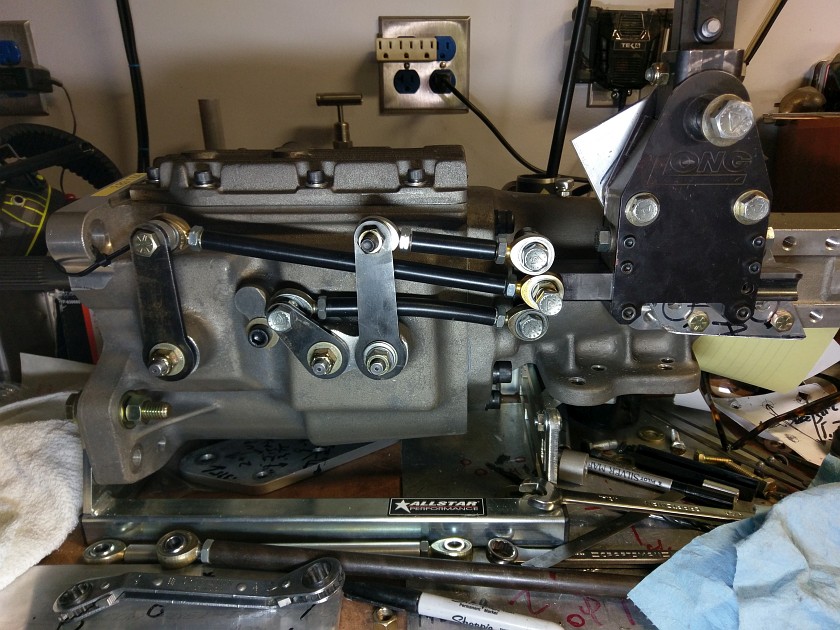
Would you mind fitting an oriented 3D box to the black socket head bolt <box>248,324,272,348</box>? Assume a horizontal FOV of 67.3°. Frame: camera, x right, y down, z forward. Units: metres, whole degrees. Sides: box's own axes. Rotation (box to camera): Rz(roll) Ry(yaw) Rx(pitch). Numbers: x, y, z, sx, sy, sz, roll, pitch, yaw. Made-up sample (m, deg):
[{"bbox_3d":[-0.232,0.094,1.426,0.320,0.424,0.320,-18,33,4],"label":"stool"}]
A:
[{"bbox_3d":[-0.108,0.014,0.422,0.015,0.015,0.012,1,17,3],"label":"black socket head bolt"}]

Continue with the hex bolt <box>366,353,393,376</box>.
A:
[{"bbox_3d":[-0.025,0.031,0.396,0.015,0.015,0.020,1,17,3],"label":"hex bolt"}]

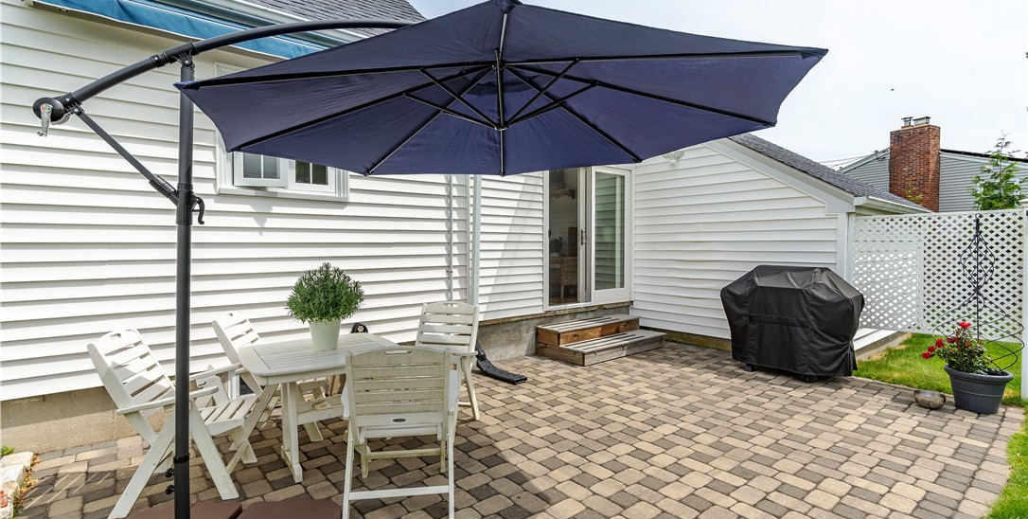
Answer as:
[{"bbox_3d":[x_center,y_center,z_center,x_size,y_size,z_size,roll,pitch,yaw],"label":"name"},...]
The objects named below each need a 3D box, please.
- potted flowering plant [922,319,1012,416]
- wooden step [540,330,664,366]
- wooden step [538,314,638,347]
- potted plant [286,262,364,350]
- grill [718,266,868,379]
[{"bbox_3d":[3.959,0.914,3.990,0.470,0.742,0.550,-2,3,-44],"label":"potted flowering plant"},{"bbox_3d":[1.196,1.137,6.162,1.657,0.167,0.838,-2,2,-40],"label":"wooden step"},{"bbox_3d":[1.061,0.960,6.318,1.657,0.177,0.417,-2,2,-40],"label":"wooden step"},{"bbox_3d":[-1.285,0.321,3.098,0.475,0.567,0.475,-1,2,-23],"label":"potted plant"},{"bbox_3d":[3.019,0.666,5.010,0.542,1.174,1.252,-2,2,-40],"label":"grill"}]

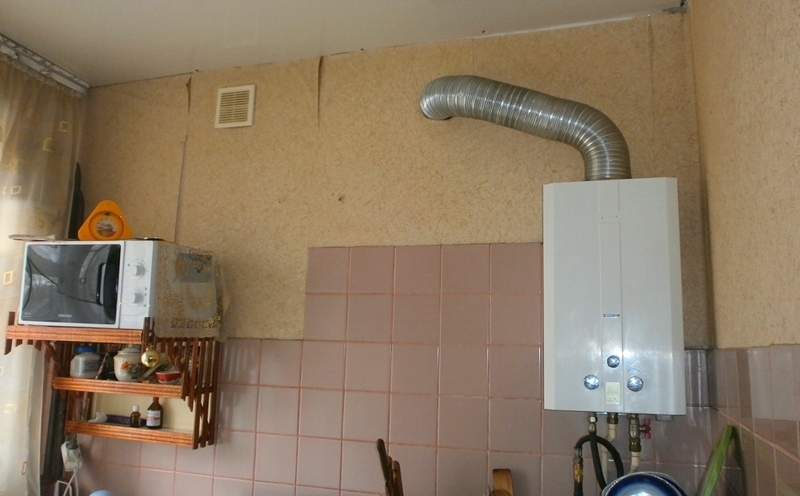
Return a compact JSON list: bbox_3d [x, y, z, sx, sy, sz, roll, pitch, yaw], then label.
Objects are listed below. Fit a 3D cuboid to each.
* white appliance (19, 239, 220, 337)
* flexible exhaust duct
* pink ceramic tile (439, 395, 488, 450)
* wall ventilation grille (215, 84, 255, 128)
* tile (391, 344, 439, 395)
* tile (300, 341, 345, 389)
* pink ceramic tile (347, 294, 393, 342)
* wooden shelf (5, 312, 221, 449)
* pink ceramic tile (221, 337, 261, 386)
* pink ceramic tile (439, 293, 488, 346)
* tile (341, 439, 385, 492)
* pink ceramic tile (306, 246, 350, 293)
[{"bbox_3d":[-0.924,0.137,2.071,0.490,0.274,0.330,-1,-9,17],"label":"white appliance"},{"bbox_3d":[0.342,-0.333,1.829,0.623,0.358,0.200,-1,-9,17],"label":"flexible exhaust duct"},{"bbox_3d":[0.189,0.518,1.855,0.150,0.150,0.010,-1,-9,17],"label":"pink ceramic tile"},{"bbox_3d":[-0.596,-0.511,2.262,0.155,0.153,0.015,-1,-9,18],"label":"wall ventilation grille"},{"bbox_3d":[0.047,0.370,1.914,0.150,0.150,0.008,-1,-9,18],"label":"tile"},{"bbox_3d":[-0.243,0.376,2.010,0.150,0.150,0.008,-1,-8,17],"label":"tile"},{"bbox_3d":[-0.095,0.222,1.986,0.150,0.150,0.010,-1,-9,18],"label":"pink ceramic tile"},{"bbox_3d":[-0.932,0.433,2.027,0.548,0.419,0.365,-1,-9,18],"label":"wooden shelf"},{"bbox_3d":[-0.534,0.381,2.098,0.150,0.150,0.010,-1,-9,17],"label":"pink ceramic tile"},{"bbox_3d":[0.197,0.217,1.899,0.150,0.150,0.010,-1,-9,17],"label":"pink ceramic tile"},{"bbox_3d":[-0.107,0.673,1.918,0.150,0.150,0.008,-1,-9,18],"label":"tile"},{"bbox_3d":[-0.235,0.075,2.053,0.150,0.150,0.008,-1,-8,17],"label":"pink ceramic tile"}]

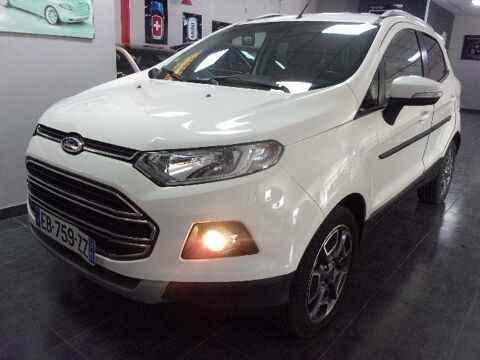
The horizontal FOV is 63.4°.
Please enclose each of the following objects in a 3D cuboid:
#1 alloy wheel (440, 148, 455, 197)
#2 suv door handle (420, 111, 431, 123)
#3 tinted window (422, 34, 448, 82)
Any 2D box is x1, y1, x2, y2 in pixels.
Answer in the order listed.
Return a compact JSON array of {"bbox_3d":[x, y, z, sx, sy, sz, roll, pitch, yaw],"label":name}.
[{"bbox_3d":[1.933,-0.080,3.778,0.170,0.465,0.465,15,21,36],"label":"alloy wheel"},{"bbox_3d":[1.252,-0.427,2.626,0.060,0.060,0.220,15,21,36],"label":"suv door handle"},{"bbox_3d":[1.554,-0.946,3.083,0.080,0.370,0.850,-6,8,40],"label":"tinted window"}]

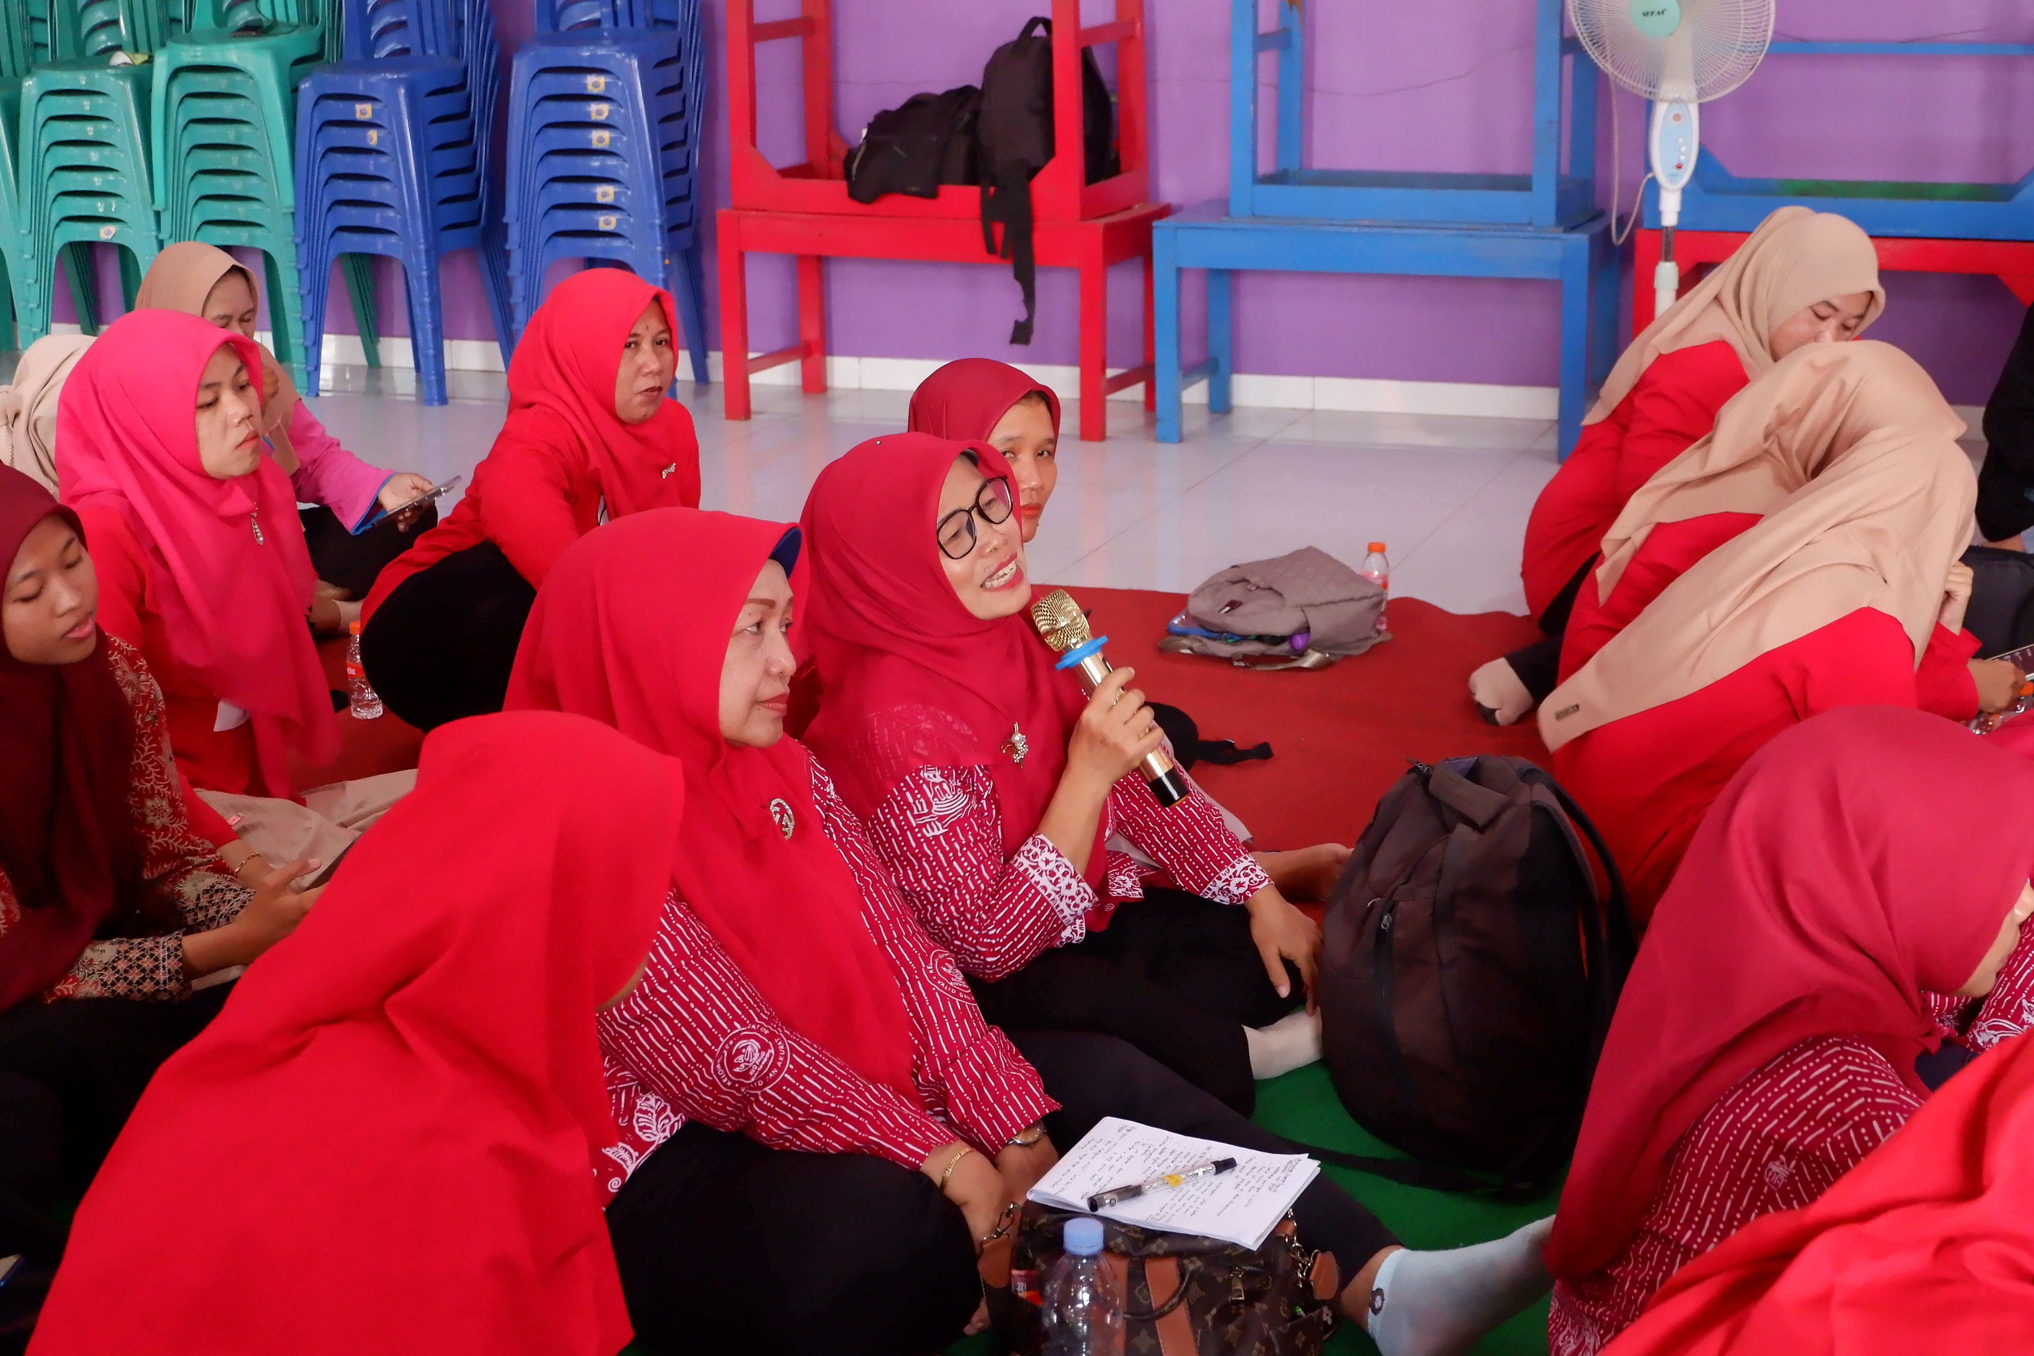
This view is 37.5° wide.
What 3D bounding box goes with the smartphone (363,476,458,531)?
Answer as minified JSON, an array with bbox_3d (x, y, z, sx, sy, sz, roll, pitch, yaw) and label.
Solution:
[{"bbox_3d":[-0.987,-0.287,4.900,0.165,0.012,0.077,-29,6,-6],"label":"smartphone"}]

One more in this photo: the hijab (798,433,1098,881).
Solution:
[{"bbox_3d":[-0.072,-0.014,3.200,0.330,0.470,0.370,11,19,37],"label":"hijab"}]

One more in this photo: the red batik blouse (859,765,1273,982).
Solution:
[{"bbox_3d":[0.041,0.179,3.250,0.380,0.380,0.440,11,19,37],"label":"red batik blouse"}]

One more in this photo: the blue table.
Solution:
[{"bbox_3d":[0.859,-0.810,6.920,1.000,0.510,0.435,5,16,21],"label":"blue table"}]

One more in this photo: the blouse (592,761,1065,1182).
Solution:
[{"bbox_3d":[-0.193,0.276,2.760,0.420,0.460,0.440,7,17,27],"label":"blouse"}]

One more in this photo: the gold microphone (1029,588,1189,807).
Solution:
[{"bbox_3d":[0.100,0.023,3.200,0.062,0.260,0.062,-33,-13,1],"label":"gold microphone"}]

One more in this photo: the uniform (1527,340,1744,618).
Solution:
[{"bbox_3d":[1.132,-0.330,5.050,0.450,0.500,0.440,9,18,34],"label":"uniform"}]

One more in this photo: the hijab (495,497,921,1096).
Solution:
[{"bbox_3d":[-0.279,0.107,2.720,0.400,0.500,0.380,6,17,26],"label":"hijab"}]

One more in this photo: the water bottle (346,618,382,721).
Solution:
[{"bbox_3d":[-1.038,-0.017,4.790,0.052,0.155,0.052,-1,15,0],"label":"water bottle"}]

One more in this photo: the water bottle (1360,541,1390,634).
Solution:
[{"bbox_3d":[0.623,-0.159,5.212,0.052,0.155,0.052,-1,15,0],"label":"water bottle"}]

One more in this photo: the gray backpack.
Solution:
[{"bbox_3d":[0.444,-0.117,5.147,0.360,0.140,0.280,-8,17,-24],"label":"gray backpack"}]

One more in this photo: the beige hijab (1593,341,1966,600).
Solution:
[{"bbox_3d":[1.072,-0.287,4.220,0.520,0.380,0.360,-1,15,0],"label":"beige hijab"}]

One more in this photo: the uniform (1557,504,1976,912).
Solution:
[{"bbox_3d":[0.974,0.074,3.850,0.570,0.450,0.500,-1,15,0],"label":"uniform"}]

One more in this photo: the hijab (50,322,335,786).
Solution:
[{"bbox_3d":[-1.059,-0.172,3.850,0.370,0.550,0.360,7,18,29],"label":"hijab"}]

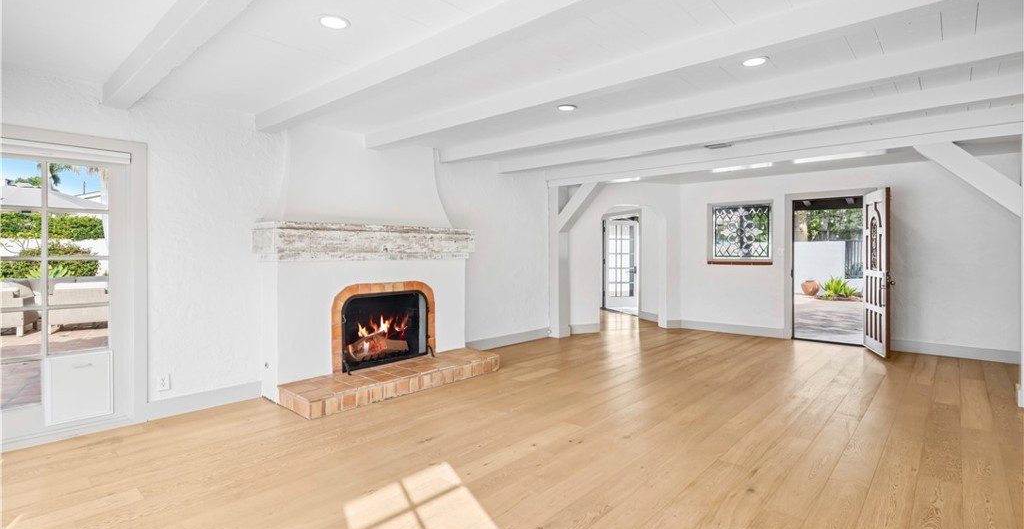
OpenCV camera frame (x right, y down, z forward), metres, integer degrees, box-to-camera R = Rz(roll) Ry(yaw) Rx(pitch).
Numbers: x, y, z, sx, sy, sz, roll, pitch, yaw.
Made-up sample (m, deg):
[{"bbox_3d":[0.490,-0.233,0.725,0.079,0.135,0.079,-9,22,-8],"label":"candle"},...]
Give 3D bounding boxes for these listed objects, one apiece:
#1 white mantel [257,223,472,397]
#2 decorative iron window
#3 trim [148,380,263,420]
[{"bbox_3d":[-1.356,0.397,4.957,0.433,1.546,2.274,1,2,41],"label":"white mantel"},{"bbox_3d":[3.650,-0.490,7.728,0.960,0.993,0.118,1,2,41],"label":"decorative iron window"},{"bbox_3d":[-2.501,1.115,3.992,0.024,0.145,0.824,1,2,41],"label":"trim"}]

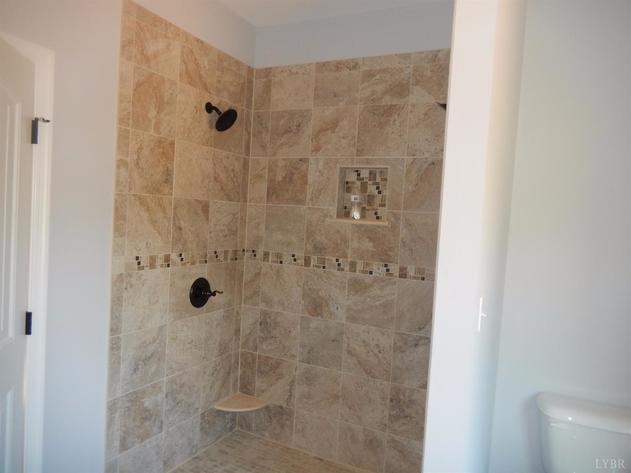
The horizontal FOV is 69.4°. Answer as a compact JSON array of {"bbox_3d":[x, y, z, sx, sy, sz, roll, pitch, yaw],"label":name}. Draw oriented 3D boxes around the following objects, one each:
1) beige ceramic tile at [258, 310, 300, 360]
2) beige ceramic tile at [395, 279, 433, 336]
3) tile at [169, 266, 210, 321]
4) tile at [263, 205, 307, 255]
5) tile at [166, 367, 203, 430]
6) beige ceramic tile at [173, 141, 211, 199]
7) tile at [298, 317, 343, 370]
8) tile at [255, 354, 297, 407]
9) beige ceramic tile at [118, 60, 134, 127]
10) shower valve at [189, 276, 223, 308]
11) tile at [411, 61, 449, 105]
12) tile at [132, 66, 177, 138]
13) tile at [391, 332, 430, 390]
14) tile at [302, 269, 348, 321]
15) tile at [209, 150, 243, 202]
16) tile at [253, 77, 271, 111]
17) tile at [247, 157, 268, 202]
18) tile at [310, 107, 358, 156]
[{"bbox_3d":[-0.234,0.642,2.975,0.302,0.302,0.010,5,3,26],"label":"beige ceramic tile"},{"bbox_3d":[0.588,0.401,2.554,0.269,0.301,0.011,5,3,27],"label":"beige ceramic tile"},{"bbox_3d":[-0.734,0.325,2.630,0.012,0.297,0.303,4,2,26],"label":"tile"},{"bbox_3d":[-0.194,-0.046,2.946,0.302,0.302,0.010,5,3,26],"label":"tile"},{"bbox_3d":[-0.766,0.930,2.644,0.010,0.302,0.302,5,3,26],"label":"tile"},{"bbox_3d":[-0.695,-0.368,2.603,0.012,0.306,0.303,4,2,26],"label":"beige ceramic tile"},{"bbox_3d":[0.038,0.664,2.840,0.302,0.302,0.010,5,3,26],"label":"tile"},{"bbox_3d":[-0.251,0.946,2.992,0.302,0.302,0.010,5,3,27],"label":"tile"},{"bbox_3d":[-0.894,-0.666,2.141,0.010,0.302,0.084,5,3,27],"label":"beige ceramic tile"},{"bbox_3d":[-0.632,0.340,2.680,0.112,0.180,0.180,5,3,26],"label":"shower valve"},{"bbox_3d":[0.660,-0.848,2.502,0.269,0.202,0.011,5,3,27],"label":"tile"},{"bbox_3d":[-0.809,-0.669,2.309,0.010,0.302,0.302,5,3,26],"label":"tile"},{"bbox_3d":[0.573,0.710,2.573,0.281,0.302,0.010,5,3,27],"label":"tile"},{"bbox_3d":[0.055,0.361,2.840,0.303,0.303,0.013,5,3,26],"label":"tile"},{"bbox_3d":[-0.553,-0.371,2.869,0.010,0.302,0.302,5,3,26],"label":"tile"},{"bbox_3d":[-0.343,-0.928,3.015,0.130,0.202,0.011,5,3,27],"label":"tile"},{"bbox_3d":[-0.378,-0.368,3.042,0.145,0.302,0.010,5,3,26],"label":"tile"},{"bbox_3d":[0.116,-0.640,2.810,0.303,0.304,0.012,4,2,26],"label":"tile"}]

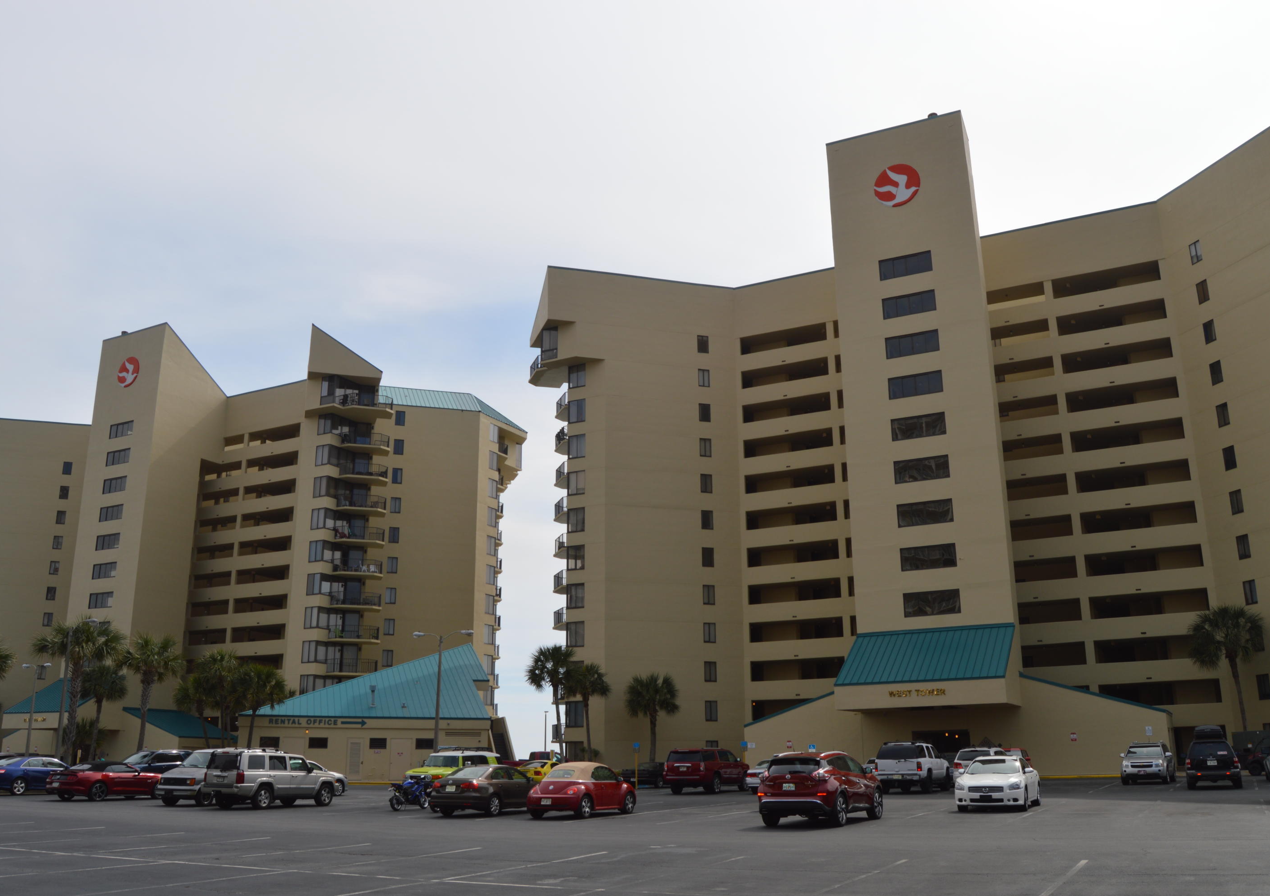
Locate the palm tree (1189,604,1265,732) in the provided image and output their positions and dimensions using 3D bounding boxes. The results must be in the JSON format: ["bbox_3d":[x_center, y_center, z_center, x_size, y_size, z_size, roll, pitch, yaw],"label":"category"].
[{"bbox_3d":[30.983,12.345,54.020,3.719,8.400,3.719,-1,-16,0],"label":"palm tree"}]

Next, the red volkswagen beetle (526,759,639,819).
[{"bbox_3d":[-1.477,9.912,30.425,1.724,1.500,4.110,-9,-18,26],"label":"red volkswagen beetle"}]

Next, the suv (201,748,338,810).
[{"bbox_3d":[-11.413,10.551,33.433,1.880,1.820,4.720,-8,-18,25],"label":"suv"}]

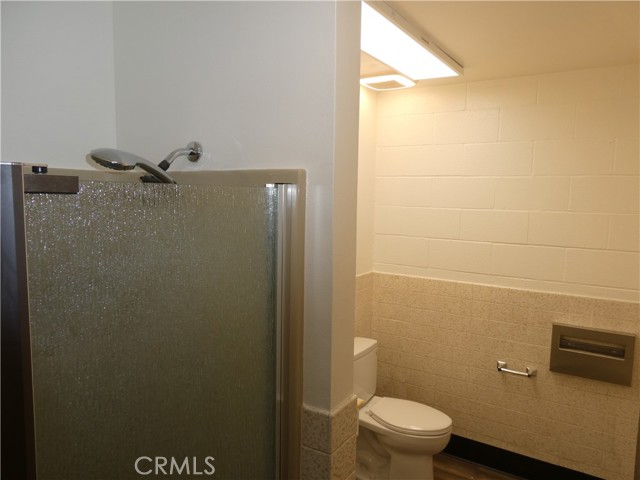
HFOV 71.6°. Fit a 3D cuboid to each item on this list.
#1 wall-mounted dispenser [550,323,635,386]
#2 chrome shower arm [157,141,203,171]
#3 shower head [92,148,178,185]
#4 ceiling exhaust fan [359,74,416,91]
[{"bbox_3d":[1.530,0.638,2.506,0.402,0.283,0.055,5,7,33],"label":"wall-mounted dispenser"},{"bbox_3d":[-0.400,-0.232,1.230,0.062,0.097,0.135,4,7,31],"label":"chrome shower arm"},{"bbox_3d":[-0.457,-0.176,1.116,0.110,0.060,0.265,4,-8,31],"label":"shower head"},{"bbox_3d":[0.418,-0.985,2.752,0.285,0.030,0.295,4,7,31],"label":"ceiling exhaust fan"}]

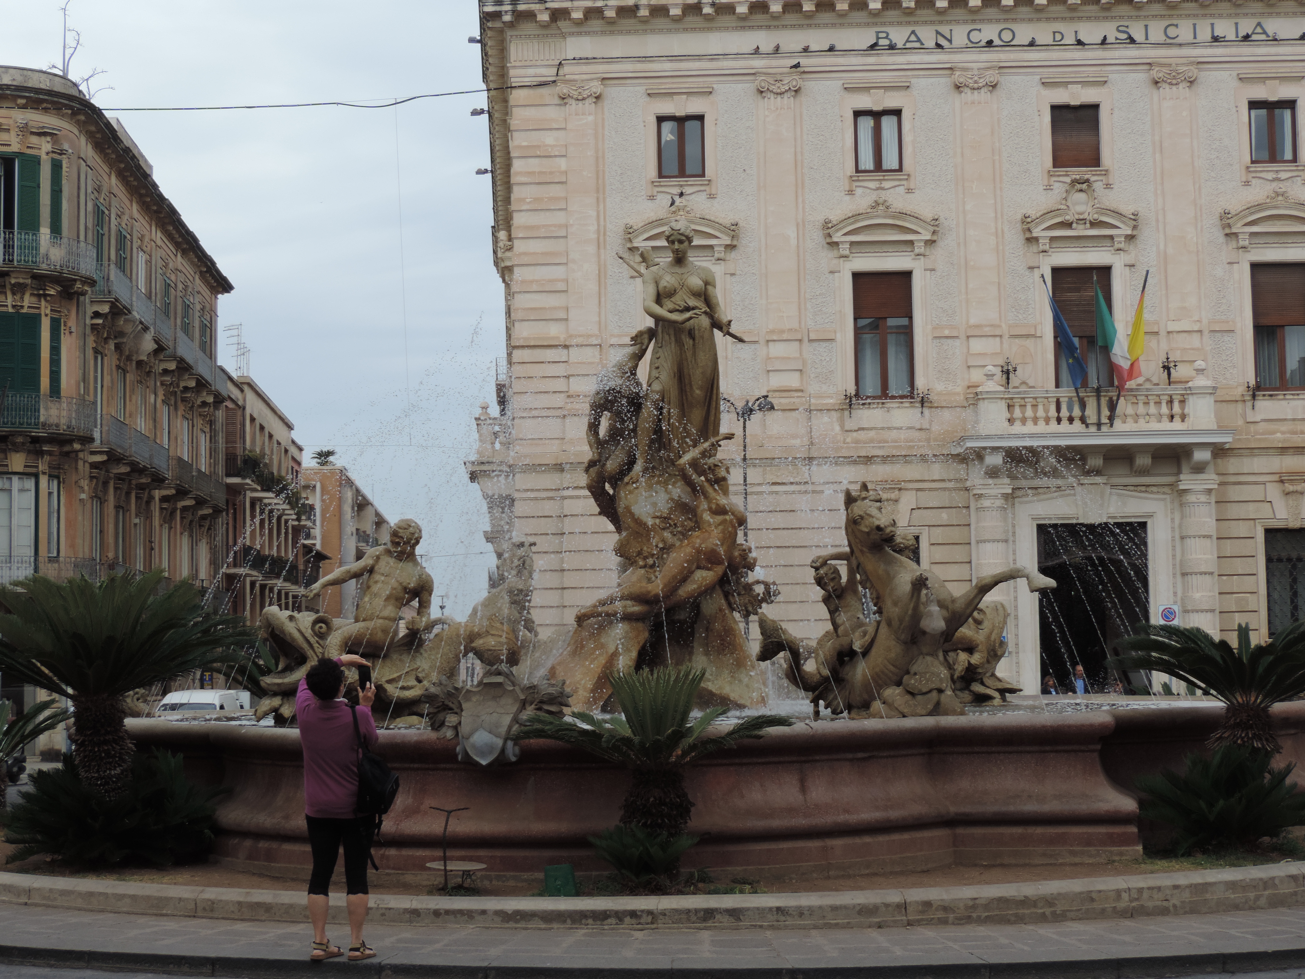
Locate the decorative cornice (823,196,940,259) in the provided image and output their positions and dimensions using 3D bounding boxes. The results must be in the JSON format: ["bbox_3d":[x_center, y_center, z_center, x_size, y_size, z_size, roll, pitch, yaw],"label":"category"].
[{"bbox_3d":[5.013,-5.738,45.409,2.582,1.382,0.500,-1,-5,2],"label":"decorative cornice"}]

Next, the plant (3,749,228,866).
[{"bbox_3d":[-4.083,2.417,15.755,1.712,0.891,1.500,-1,-5,0],"label":"plant"}]

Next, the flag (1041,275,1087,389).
[{"bbox_3d":[8.067,-3.083,40.631,0.860,2.200,0.450,-1,-5,1],"label":"flag"}]

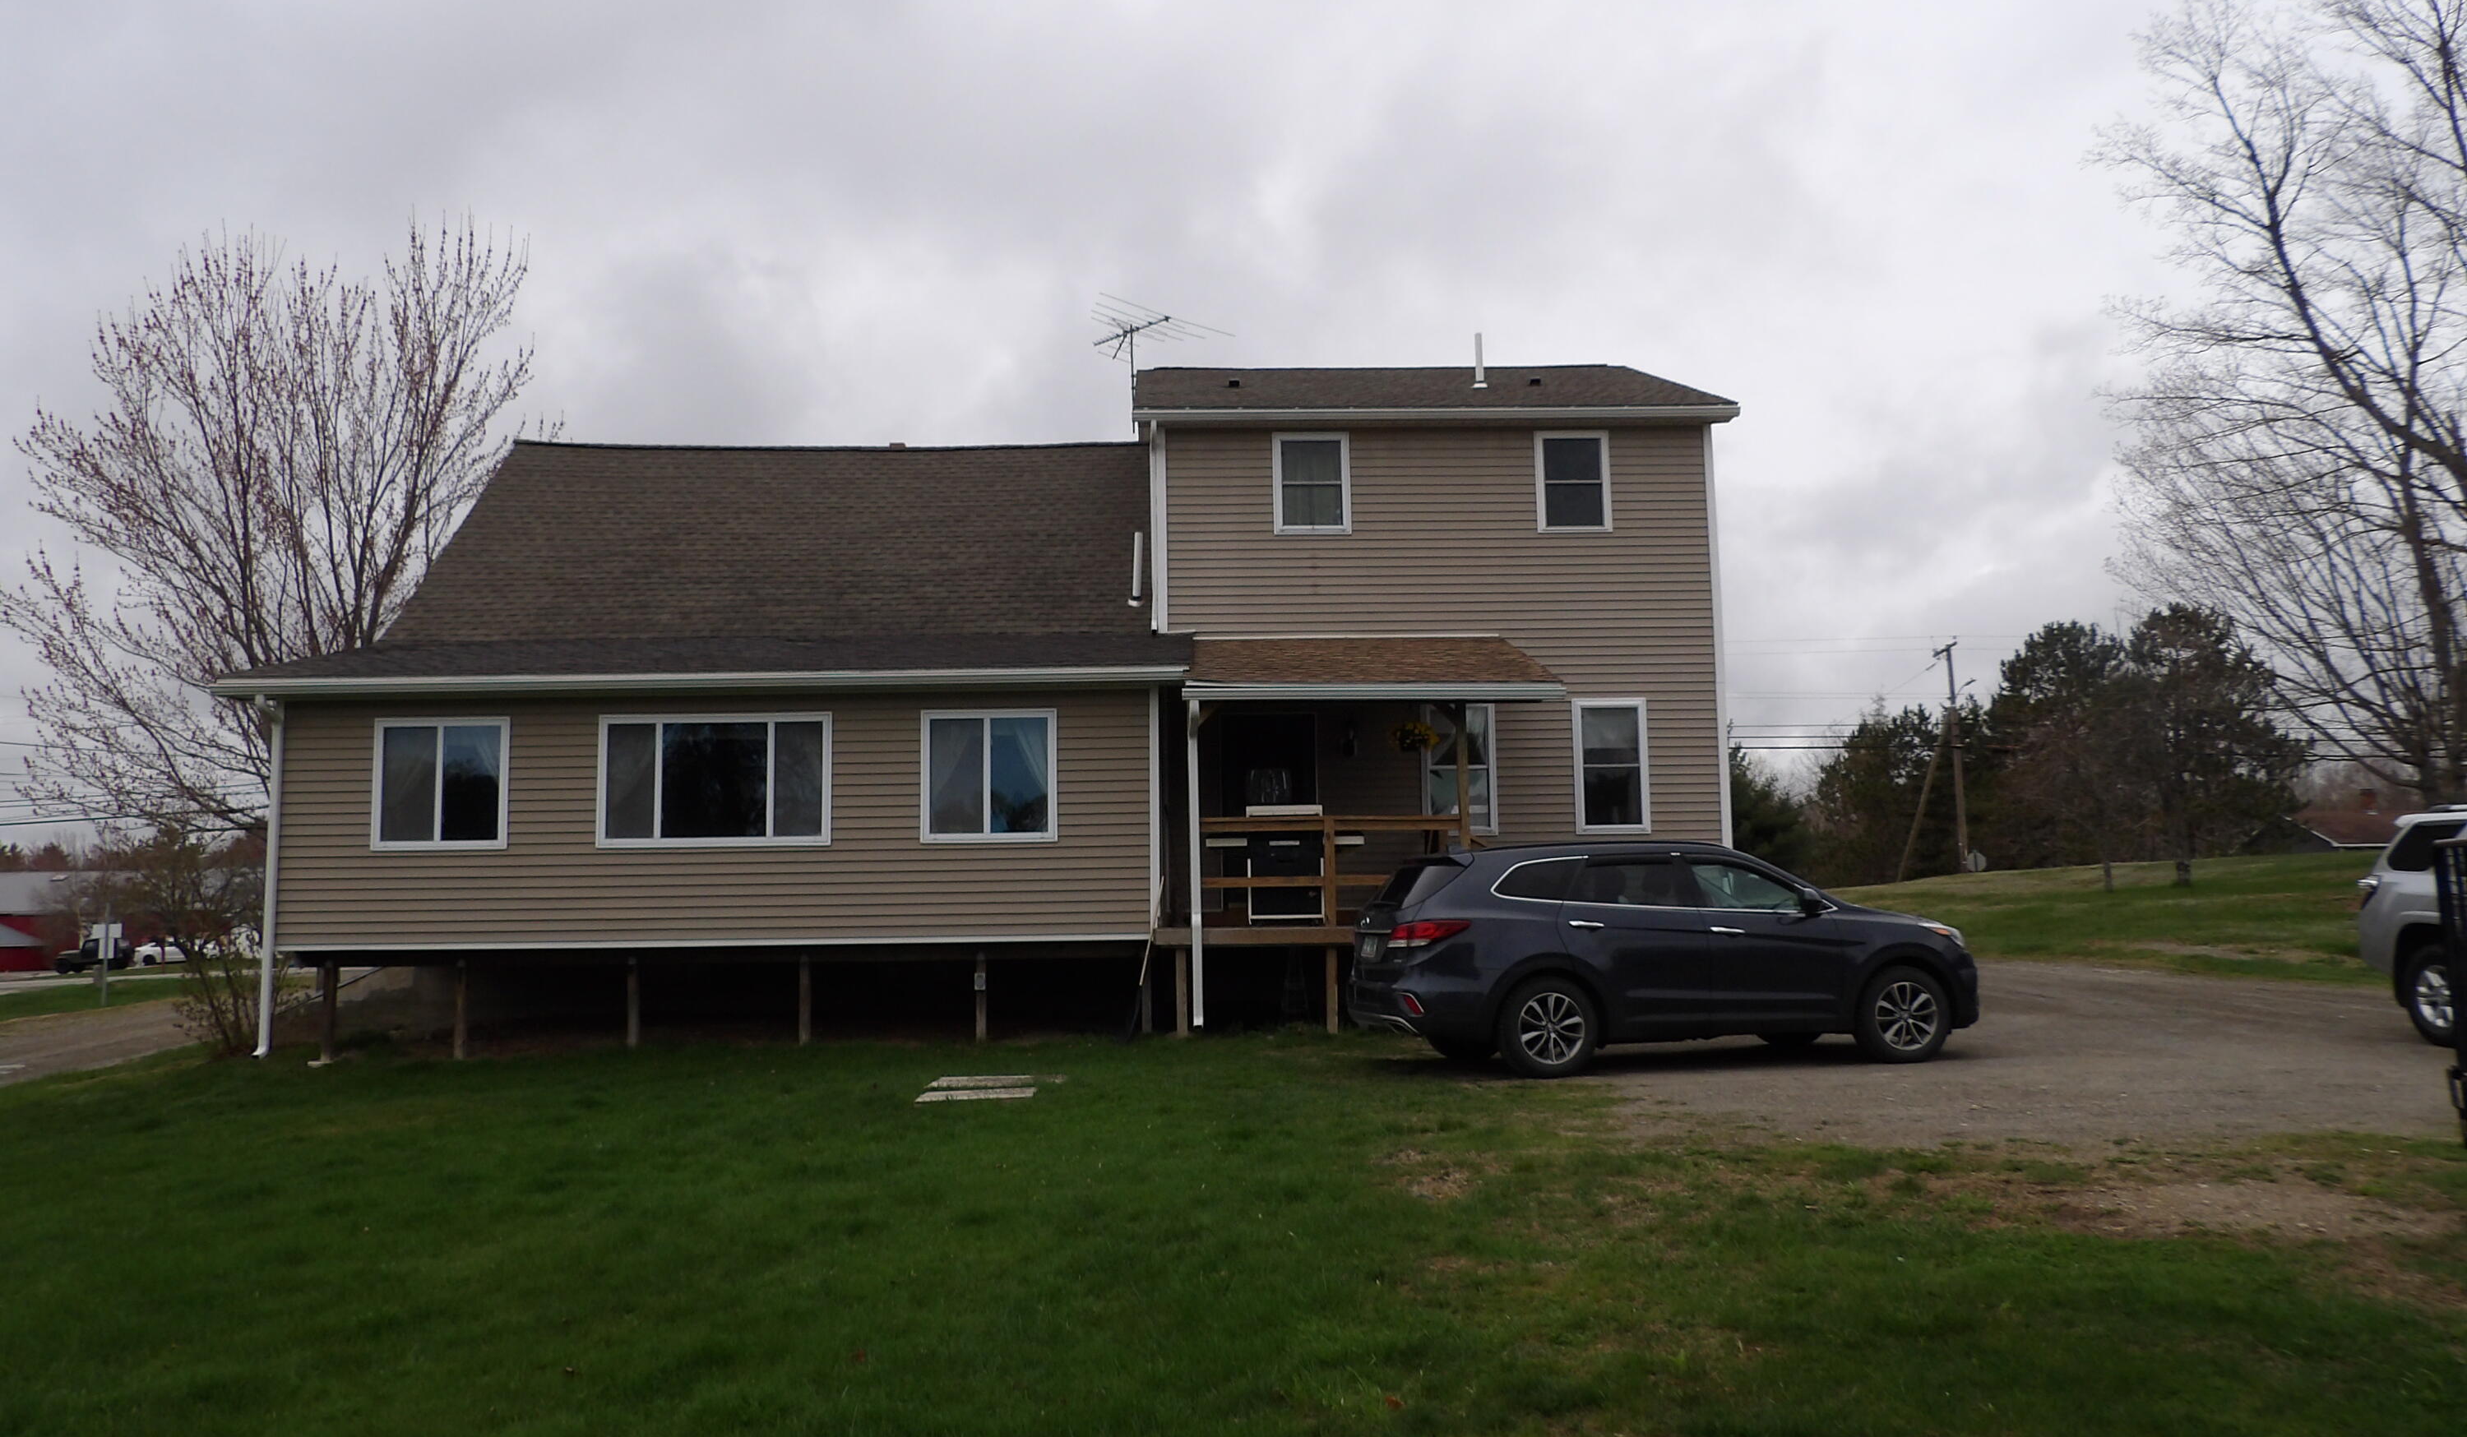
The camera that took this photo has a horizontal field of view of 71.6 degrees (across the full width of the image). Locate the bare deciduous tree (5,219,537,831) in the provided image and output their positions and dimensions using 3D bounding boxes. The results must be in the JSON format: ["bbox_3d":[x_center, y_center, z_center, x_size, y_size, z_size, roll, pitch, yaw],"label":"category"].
[{"bbox_3d":[-16.974,-2.255,30.803,10.600,14.274,10.300,-1,-6,-2],"label":"bare deciduous tree"}]

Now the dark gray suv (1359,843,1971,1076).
[{"bbox_3d":[3.399,1.841,13.511,4.900,1.690,1.890,0,-6,-10],"label":"dark gray suv"}]

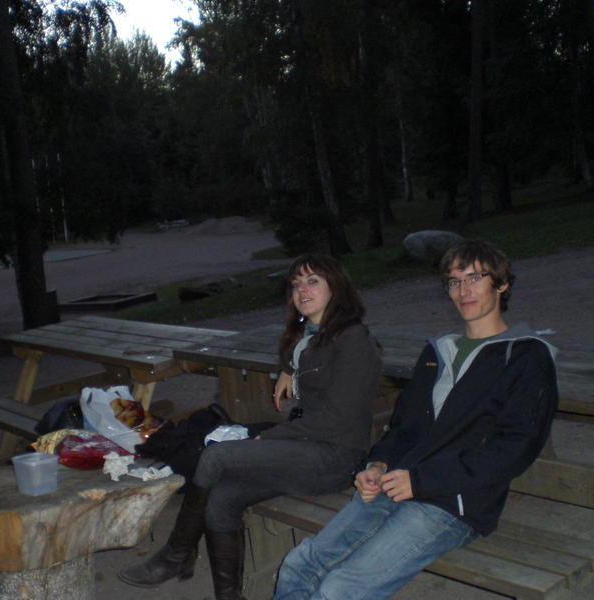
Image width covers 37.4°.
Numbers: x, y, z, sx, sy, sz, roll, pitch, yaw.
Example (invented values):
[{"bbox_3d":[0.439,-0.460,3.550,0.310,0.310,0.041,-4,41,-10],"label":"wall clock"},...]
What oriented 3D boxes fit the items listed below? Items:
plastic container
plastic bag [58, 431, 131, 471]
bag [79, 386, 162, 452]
[{"bbox_3d":[-0.943,0.628,3.170,0.123,0.122,0.117,2,10,40],"label":"plastic container"},{"bbox_3d":[-0.797,0.590,3.440,0.270,0.095,0.170,-5,7,0],"label":"plastic bag"},{"bbox_3d":[-0.726,0.494,3.600,0.300,0.240,0.190,-5,7,0],"label":"bag"}]

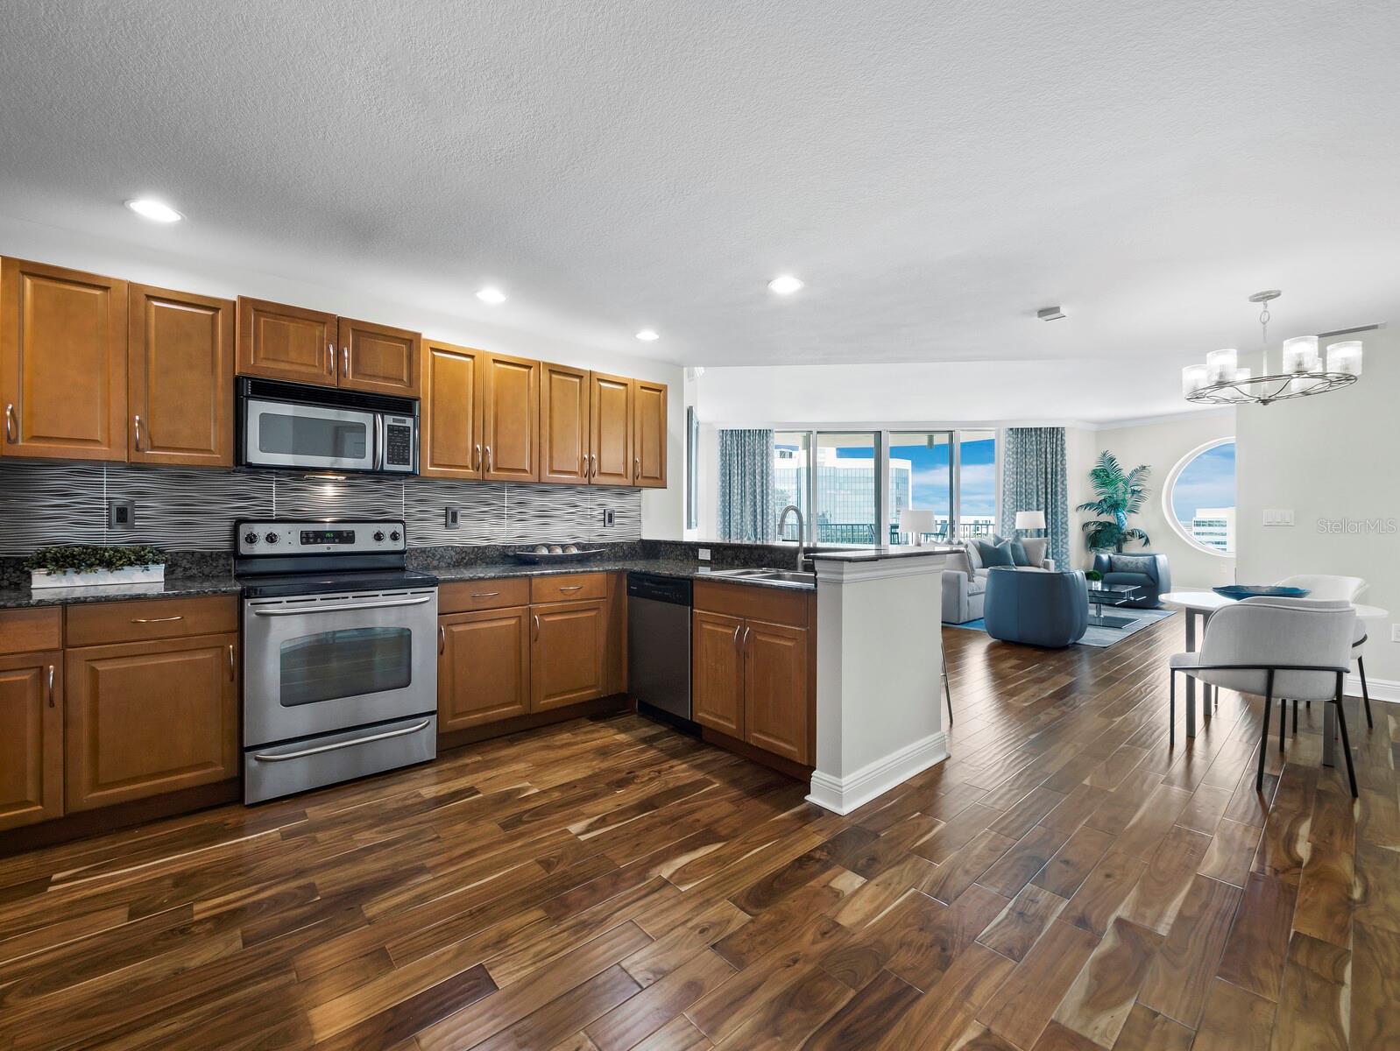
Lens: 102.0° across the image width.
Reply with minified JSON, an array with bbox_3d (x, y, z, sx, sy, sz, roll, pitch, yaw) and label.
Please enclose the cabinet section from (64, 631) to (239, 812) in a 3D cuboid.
[{"bbox_3d":[-2.287,0.751,2.421,0.484,0.603,0.550,0,0,-39],"label":"cabinet section"}]

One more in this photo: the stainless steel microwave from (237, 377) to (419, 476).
[{"bbox_3d":[-1.911,-0.470,2.943,0.757,0.415,0.430,0,0,-40],"label":"stainless steel microwave"}]

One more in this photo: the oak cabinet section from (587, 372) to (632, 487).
[{"bbox_3d":[-0.690,-0.642,3.963,0.337,0.754,0.330,0,0,-39],"label":"oak cabinet section"}]

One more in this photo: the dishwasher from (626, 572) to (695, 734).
[{"bbox_3d":[-0.014,0.715,3.467,0.600,0.830,0.605,0,0,-39],"label":"dishwasher"}]

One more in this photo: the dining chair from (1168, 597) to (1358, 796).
[{"bbox_3d":[2.735,0.780,2.770,0.550,0.810,0.575,0,0,12],"label":"dining chair"}]

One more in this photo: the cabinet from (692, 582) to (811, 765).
[{"bbox_3d":[0.445,0.667,2.917,0.590,0.752,0.800,0,0,-39],"label":"cabinet"}]

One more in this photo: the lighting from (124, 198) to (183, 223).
[{"bbox_3d":[-2.202,-1.271,2.291,0.185,0.030,0.185,0,0,-39],"label":"lighting"}]

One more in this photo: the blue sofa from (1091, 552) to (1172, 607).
[{"bbox_3d":[6.506,0.815,8.523,0.870,0.740,0.900,0,0,-40],"label":"blue sofa"}]

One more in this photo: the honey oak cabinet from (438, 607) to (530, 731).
[{"bbox_3d":[-1.313,0.752,3.230,0.477,0.595,0.580,0,0,-39],"label":"honey oak cabinet"}]

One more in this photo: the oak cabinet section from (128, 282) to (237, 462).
[{"bbox_3d":[-2.361,-0.645,2.607,0.343,0.754,0.330,0,0,-39],"label":"oak cabinet section"}]

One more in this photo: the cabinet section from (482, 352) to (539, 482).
[{"bbox_3d":[-1.223,-0.643,3.530,0.342,0.754,0.330,0,0,-39],"label":"cabinet section"}]

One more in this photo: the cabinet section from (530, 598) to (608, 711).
[{"bbox_3d":[-0.925,0.754,3.526,0.477,0.603,0.550,0,0,-39],"label":"cabinet section"}]

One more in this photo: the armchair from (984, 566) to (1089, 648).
[{"bbox_3d":[3.457,0.809,5.799,0.810,0.725,0.790,0,0,-39],"label":"armchair"}]

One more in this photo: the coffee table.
[{"bbox_3d":[4.854,0.975,7.099,1.080,0.420,0.950,0,0,-40],"label":"coffee table"}]

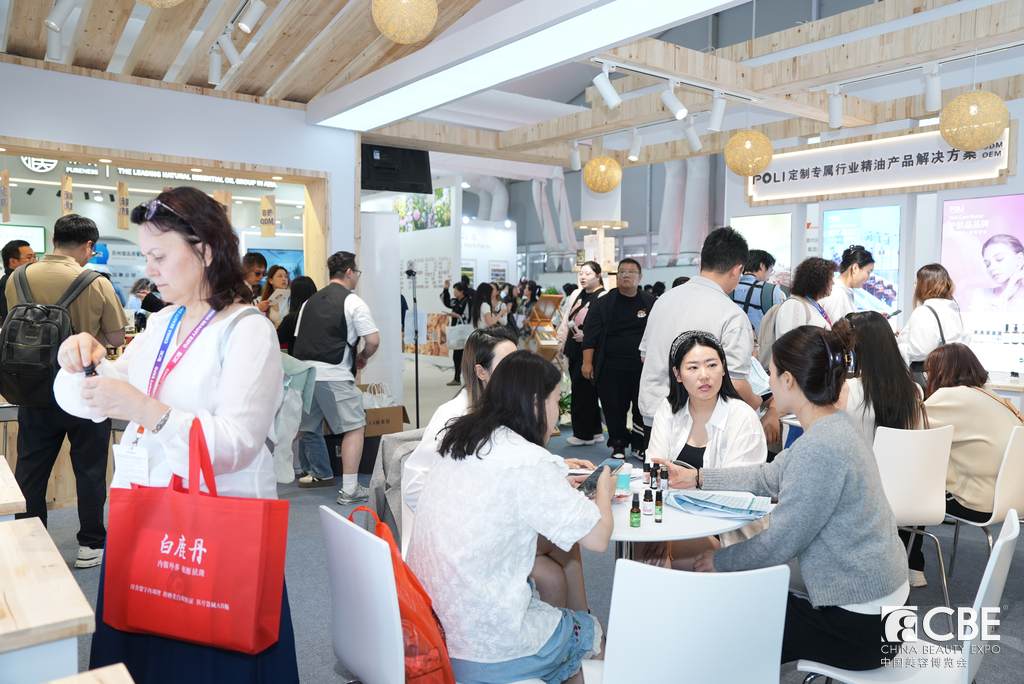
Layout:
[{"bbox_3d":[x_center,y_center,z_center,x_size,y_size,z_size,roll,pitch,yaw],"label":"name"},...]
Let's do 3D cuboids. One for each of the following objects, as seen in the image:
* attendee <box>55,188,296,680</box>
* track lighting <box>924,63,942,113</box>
[{"bbox_3d":[-0.761,0.468,1.745,0.490,1.645,0.460,3,5,37],"label":"attendee"},{"bbox_3d":[2.249,-1.358,4.100,0.090,0.250,0.080,-3,5,-44],"label":"track lighting"}]

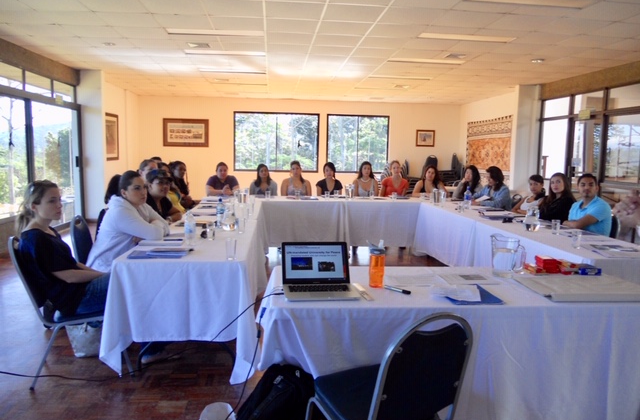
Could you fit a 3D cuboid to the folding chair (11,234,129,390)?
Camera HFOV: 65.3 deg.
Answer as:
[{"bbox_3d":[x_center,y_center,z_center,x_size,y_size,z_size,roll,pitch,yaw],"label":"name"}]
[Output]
[{"bbox_3d":[-1.534,0.572,3.160,0.620,0.890,0.460,-1,7,-22],"label":"folding chair"}]

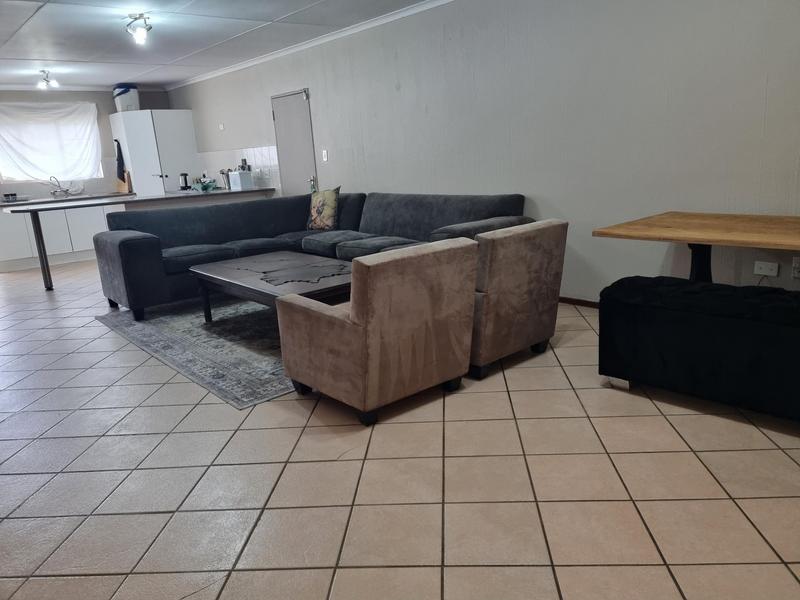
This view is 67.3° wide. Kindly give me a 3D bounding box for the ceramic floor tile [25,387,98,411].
[{"bbox_3d":[-2.006,0.600,3.628,0.343,0.010,0.343,-3,14,5],"label":"ceramic floor tile"}]

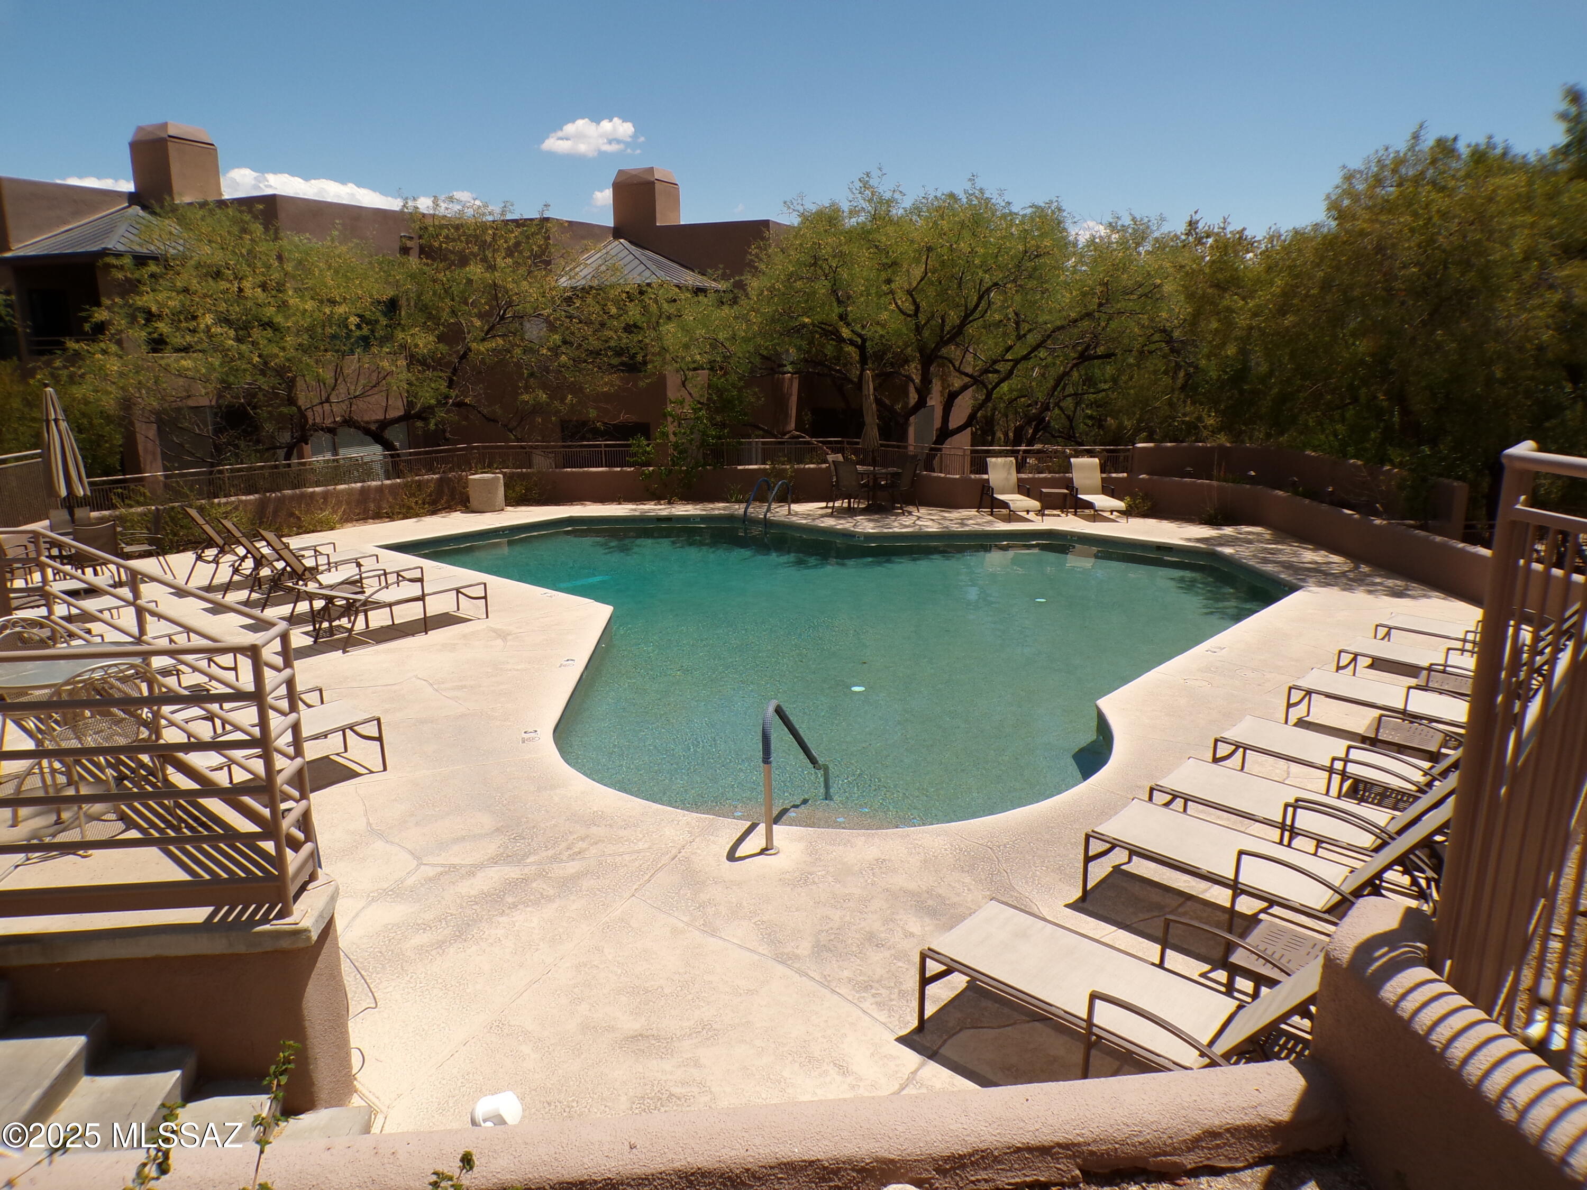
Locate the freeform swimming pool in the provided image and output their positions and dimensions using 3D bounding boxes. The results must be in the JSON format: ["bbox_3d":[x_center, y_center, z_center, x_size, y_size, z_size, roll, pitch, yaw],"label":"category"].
[{"bbox_3d":[-0.147,0.528,14.066,12.800,1.300,13.000,0,13,0],"label":"freeform swimming pool"}]

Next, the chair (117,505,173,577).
[{"bbox_3d":[-8.529,-0.638,14.372,0.660,0.930,0.600,-13,18,-42],"label":"chair"}]

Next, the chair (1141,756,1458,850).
[{"bbox_3d":[2.929,1.086,6.092,1.701,1.017,0.692,10,17,40],"label":"chair"}]

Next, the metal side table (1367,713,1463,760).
[{"bbox_3d":[4.153,1.147,7.521,0.459,0.408,0.459,10,17,39],"label":"metal side table"}]

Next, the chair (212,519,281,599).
[{"bbox_3d":[-6.199,-0.536,13.825,0.753,1.005,1.749,10,17,40],"label":"chair"}]

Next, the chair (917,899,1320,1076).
[{"bbox_3d":[1.386,1.503,4.391,1.701,1.017,0.692,10,17,40],"label":"chair"}]

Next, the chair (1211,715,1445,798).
[{"bbox_3d":[3.708,0.942,7.084,1.749,1.005,0.753,11,17,40],"label":"chair"}]

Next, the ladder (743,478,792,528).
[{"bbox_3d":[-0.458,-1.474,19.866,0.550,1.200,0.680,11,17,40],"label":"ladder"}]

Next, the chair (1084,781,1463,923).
[{"bbox_3d":[2.375,1.237,5.467,1.701,1.021,0.692,11,18,41],"label":"chair"}]

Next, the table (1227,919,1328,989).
[{"bbox_3d":[2.198,1.768,4.827,0.449,0.408,0.449,10,17,39],"label":"table"}]

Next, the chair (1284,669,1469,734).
[{"bbox_3d":[4.717,0.679,8.222,1.749,1.005,0.753,10,17,39],"label":"chair"}]

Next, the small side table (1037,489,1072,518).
[{"bbox_3d":[4.447,-1.572,18.764,0.430,0.410,0.430,0,13,3],"label":"small side table"}]

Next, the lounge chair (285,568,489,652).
[{"bbox_3d":[-4.228,0.071,11.645,0.692,0.668,1.909,10,17,39],"label":"lounge chair"}]

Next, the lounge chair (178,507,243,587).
[{"bbox_3d":[-6.980,-0.720,14.423,0.692,1.025,1.701,11,18,41],"label":"lounge chair"}]

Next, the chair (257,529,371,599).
[{"bbox_3d":[-5.347,-0.358,13.019,0.753,1.005,1.749,11,17,41],"label":"chair"}]

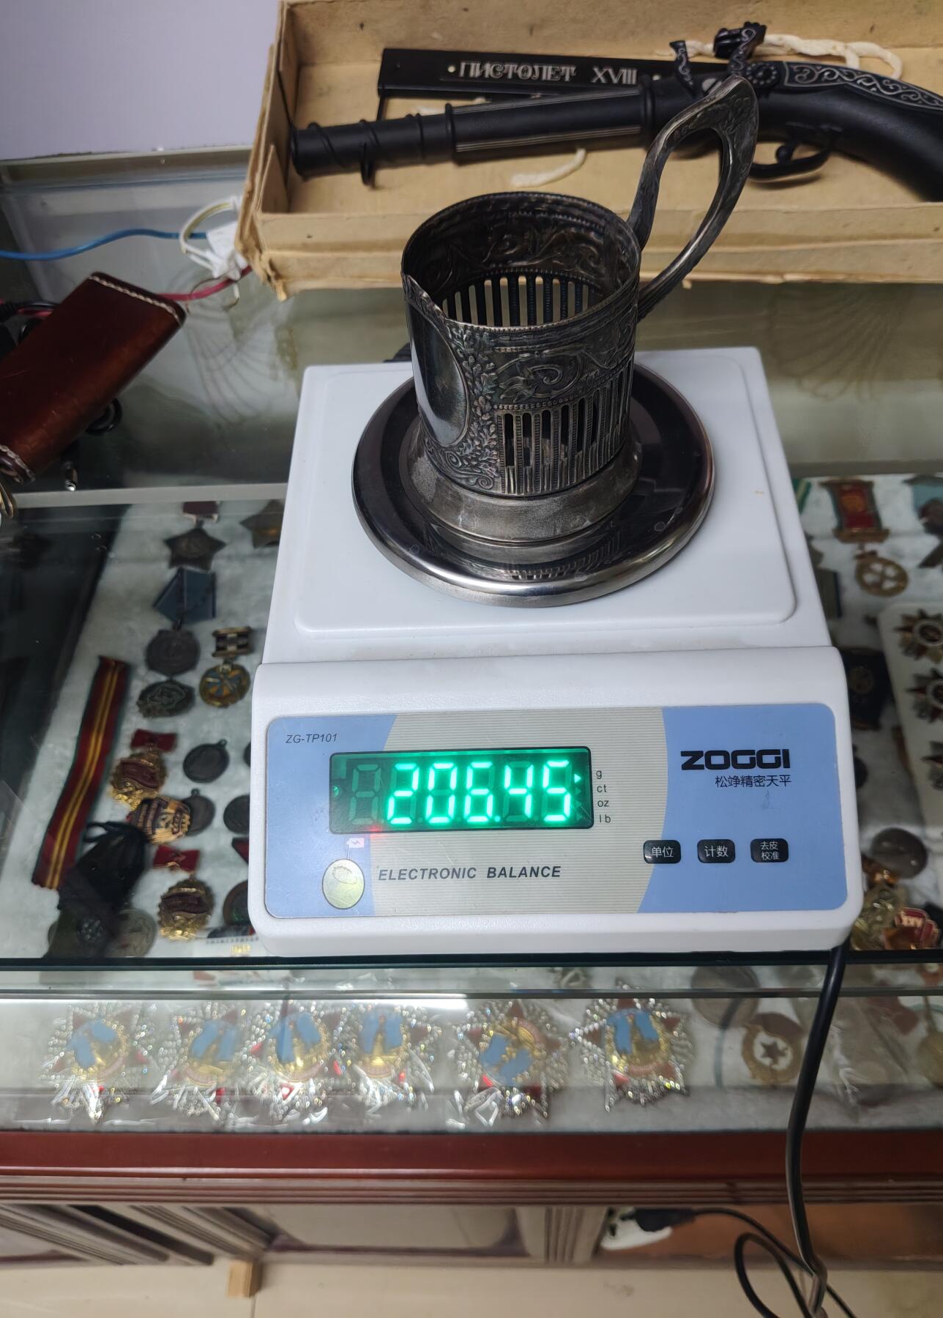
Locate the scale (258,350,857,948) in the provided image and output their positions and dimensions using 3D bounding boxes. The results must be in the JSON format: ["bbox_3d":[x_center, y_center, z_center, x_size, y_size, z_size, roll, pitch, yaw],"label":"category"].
[{"bbox_3d":[0.025,-0.018,0.358,0.191,0.074,0.231,-1,54,3],"label":"scale"}]

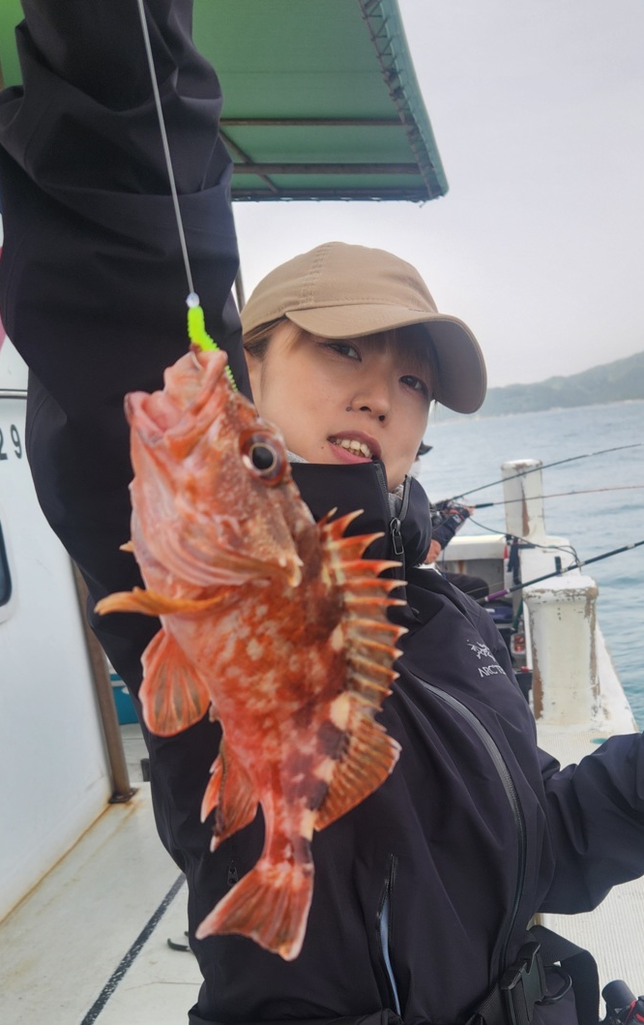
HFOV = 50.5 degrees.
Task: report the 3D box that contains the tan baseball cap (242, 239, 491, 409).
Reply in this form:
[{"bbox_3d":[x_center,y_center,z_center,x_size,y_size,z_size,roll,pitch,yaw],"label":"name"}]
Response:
[{"bbox_3d":[0.034,-0.162,0.590,0.174,0.148,0.262,21,-16,-29],"label":"tan baseball cap"}]

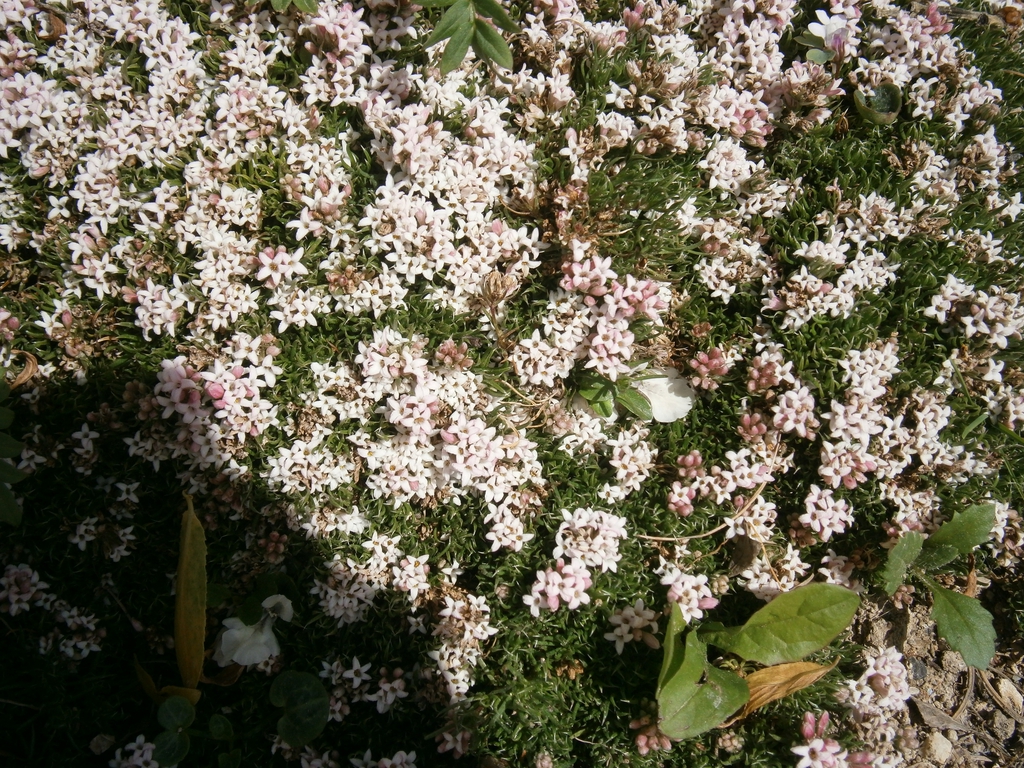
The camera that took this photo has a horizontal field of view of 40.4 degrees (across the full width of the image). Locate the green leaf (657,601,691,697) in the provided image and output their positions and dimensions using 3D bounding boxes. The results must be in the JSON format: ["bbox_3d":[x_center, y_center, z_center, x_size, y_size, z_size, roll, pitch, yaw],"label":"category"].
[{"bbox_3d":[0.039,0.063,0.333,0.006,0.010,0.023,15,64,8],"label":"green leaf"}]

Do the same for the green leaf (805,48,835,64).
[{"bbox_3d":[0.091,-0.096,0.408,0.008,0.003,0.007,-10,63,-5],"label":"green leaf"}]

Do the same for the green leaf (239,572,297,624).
[{"bbox_3d":[-0.061,0.054,0.349,0.014,0.005,0.013,-4,65,-2],"label":"green leaf"}]

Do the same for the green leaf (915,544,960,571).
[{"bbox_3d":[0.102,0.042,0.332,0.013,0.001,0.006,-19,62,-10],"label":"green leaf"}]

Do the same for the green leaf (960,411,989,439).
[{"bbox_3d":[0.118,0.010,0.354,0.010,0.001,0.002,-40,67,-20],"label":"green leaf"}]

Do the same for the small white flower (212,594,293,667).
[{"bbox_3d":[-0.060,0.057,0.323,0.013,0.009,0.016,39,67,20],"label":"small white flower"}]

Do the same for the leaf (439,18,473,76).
[{"bbox_3d":[-0.016,-0.099,0.407,0.007,0.004,0.022,21,67,9],"label":"leaf"}]

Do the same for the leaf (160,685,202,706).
[{"bbox_3d":[-0.081,0.076,0.341,0.011,0.003,0.004,12,66,6],"label":"leaf"}]

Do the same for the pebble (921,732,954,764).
[{"bbox_3d":[0.105,0.090,0.344,0.007,0.006,0.007,7,65,3],"label":"pebble"}]

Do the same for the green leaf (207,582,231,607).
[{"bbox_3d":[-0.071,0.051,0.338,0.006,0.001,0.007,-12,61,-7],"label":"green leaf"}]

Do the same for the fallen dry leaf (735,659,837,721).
[{"bbox_3d":[0.065,0.074,0.335,0.033,0.007,0.008,-26,68,-12],"label":"fallen dry leaf"}]

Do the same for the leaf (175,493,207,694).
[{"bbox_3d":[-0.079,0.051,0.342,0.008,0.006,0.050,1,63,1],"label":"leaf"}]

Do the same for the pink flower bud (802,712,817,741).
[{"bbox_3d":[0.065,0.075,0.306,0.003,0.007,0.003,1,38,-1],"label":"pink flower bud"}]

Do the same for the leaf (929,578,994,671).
[{"bbox_3d":[0.109,0.059,0.342,0.014,0.006,0.025,-25,67,-11],"label":"leaf"}]

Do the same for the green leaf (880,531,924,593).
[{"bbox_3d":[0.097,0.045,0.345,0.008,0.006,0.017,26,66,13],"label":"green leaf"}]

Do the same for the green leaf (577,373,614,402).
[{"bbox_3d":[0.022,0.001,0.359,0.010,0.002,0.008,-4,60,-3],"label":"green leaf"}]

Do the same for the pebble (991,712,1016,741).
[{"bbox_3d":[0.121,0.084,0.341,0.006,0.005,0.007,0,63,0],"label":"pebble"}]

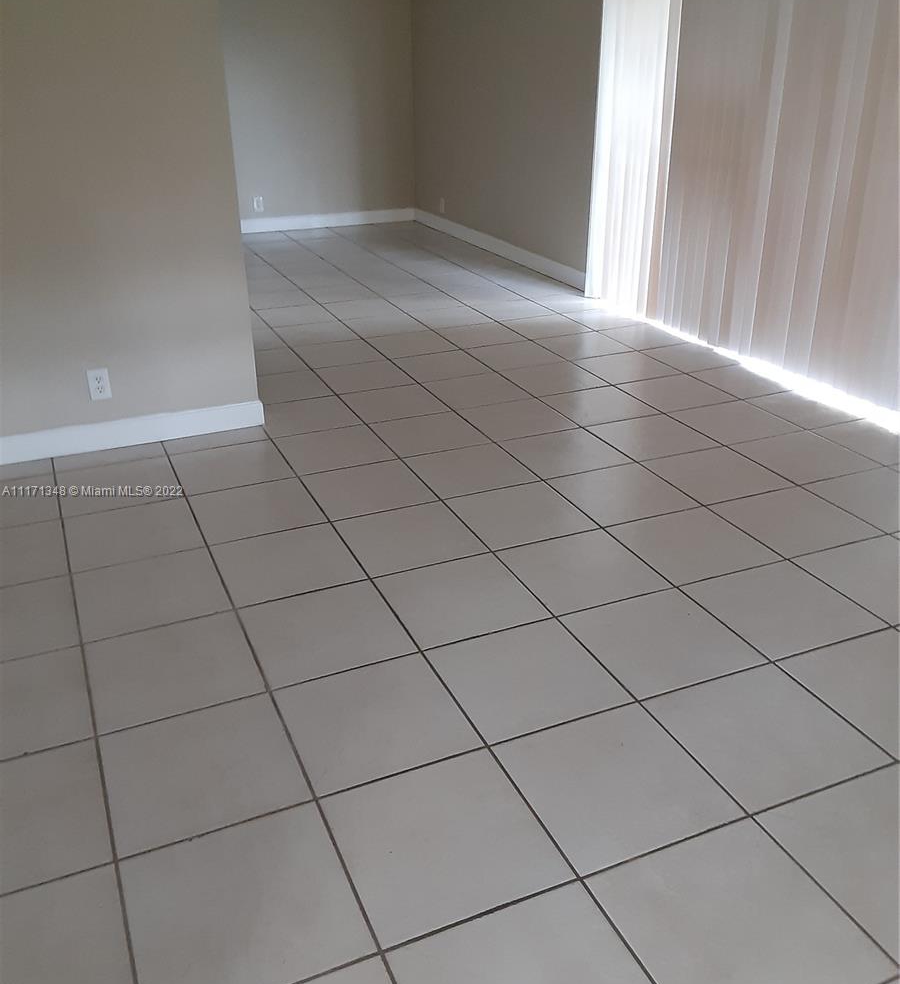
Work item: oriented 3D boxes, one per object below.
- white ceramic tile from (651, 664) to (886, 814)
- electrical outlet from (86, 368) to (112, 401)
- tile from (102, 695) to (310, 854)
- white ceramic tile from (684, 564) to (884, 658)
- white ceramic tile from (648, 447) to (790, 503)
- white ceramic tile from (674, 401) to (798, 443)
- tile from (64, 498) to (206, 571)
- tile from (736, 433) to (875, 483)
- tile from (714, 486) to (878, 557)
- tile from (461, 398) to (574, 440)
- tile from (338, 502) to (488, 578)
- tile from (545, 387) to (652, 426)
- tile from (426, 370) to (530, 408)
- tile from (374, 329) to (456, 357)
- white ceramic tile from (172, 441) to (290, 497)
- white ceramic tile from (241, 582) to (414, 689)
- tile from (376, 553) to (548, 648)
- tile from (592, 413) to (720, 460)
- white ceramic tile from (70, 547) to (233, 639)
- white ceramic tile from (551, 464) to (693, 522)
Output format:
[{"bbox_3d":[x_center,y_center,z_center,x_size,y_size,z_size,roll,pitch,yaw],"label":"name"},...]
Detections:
[{"bbox_3d":[0.726,0.557,2.180,0.396,0.010,0.396,-11,27,-21],"label":"white ceramic tile"},{"bbox_3d":[-1.350,-0.415,3.609,0.071,0.115,0.008,-11,27,-21],"label":"electrical outlet"},{"bbox_3d":[-0.552,0.613,2.080,0.401,0.010,0.401,-11,27,-21],"label":"tile"},{"bbox_3d":[0.937,0.327,2.662,0.401,0.010,0.401,-11,27,-21],"label":"white ceramic tile"},{"bbox_3d":[0.981,-0.064,3.481,0.396,0.010,0.396,-11,27,-21],"label":"white ceramic tile"},{"bbox_3d":[1.198,-0.295,3.978,0.402,0.010,0.402,-11,28,-21],"label":"white ceramic tile"},{"bbox_3d":[-1.038,0.137,3.090,0.401,0.010,0.401,-11,27,-21],"label":"tile"},{"bbox_3d":[1.353,-0.136,3.627,0.396,0.010,0.396,-11,27,-21],"label":"tile"},{"bbox_3d":[1.147,0.096,3.144,0.401,0.010,0.401,-11,27,-21],"label":"tile"},{"bbox_3d":[0.285,-0.307,3.998,0.398,0.010,0.398,-11,27,-21],"label":"tile"},{"bbox_3d":[-0.133,0.152,3.035,0.398,0.010,0.398,-11,27,-21],"label":"tile"},{"bbox_3d":[0.655,-0.382,4.153,0.396,0.010,0.396,-11,27,-21],"label":"tile"},{"bbox_3d":[0.120,-0.470,4.343,0.396,0.010,0.396,-11,27,-21],"label":"tile"},{"bbox_3d":[-0.201,-0.782,5.005,0.398,0.010,0.398,-11,27,-21],"label":"tile"},{"bbox_3d":[-0.836,-0.096,3.573,0.402,0.010,0.402,-11,28,-21],"label":"white ceramic tile"},{"bbox_3d":[-0.344,0.383,2.568,0.402,0.010,0.402,-11,28,-21],"label":"white ceramic tile"},{"bbox_3d":[0.029,0.310,2.700,0.398,0.010,0.398,-11,27,-21],"label":"tile"},{"bbox_3d":[0.822,-0.224,3.830,0.402,0.010,0.402,-11,28,-21],"label":"tile"},{"bbox_3d":[-0.878,0.294,2.749,0.396,0.010,0.396,-11,27,-21],"label":"white ceramic tile"},{"bbox_3d":[0.609,0.010,3.327,0.398,0.010,0.398,-11,27,-21],"label":"white ceramic tile"}]

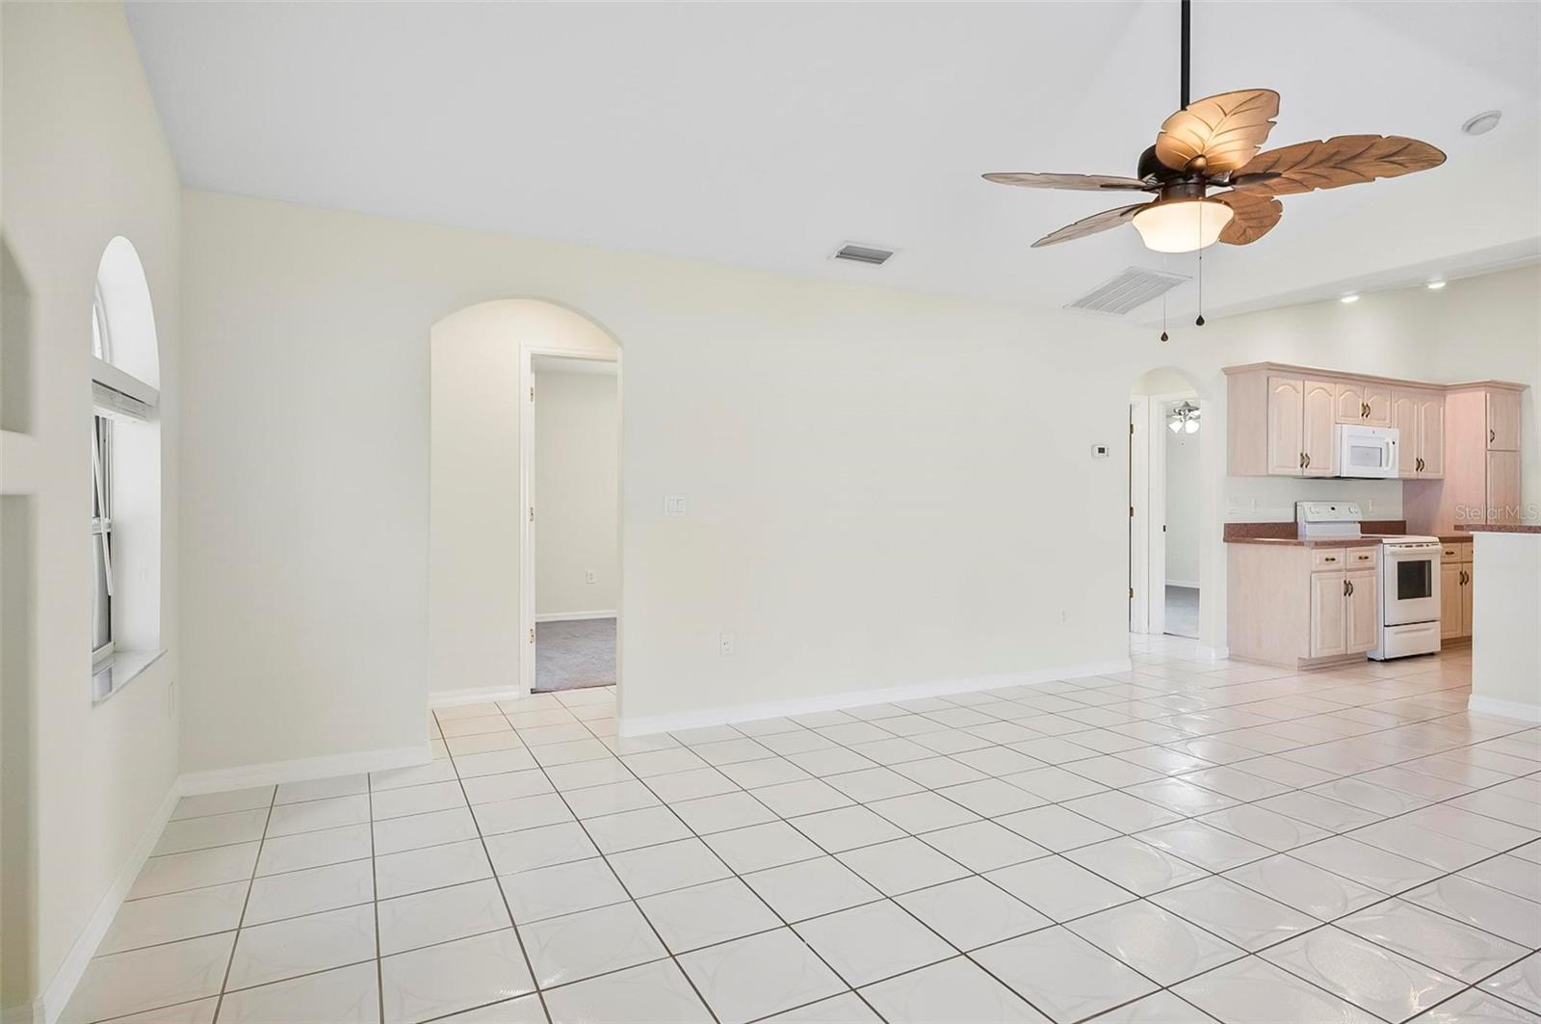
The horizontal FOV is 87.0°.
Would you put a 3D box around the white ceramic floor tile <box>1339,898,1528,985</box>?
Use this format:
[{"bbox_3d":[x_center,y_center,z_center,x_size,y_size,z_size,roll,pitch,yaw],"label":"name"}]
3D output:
[{"bbox_3d":[1.785,1.154,2.200,0.333,0.010,0.330,0,1,-27],"label":"white ceramic floor tile"}]

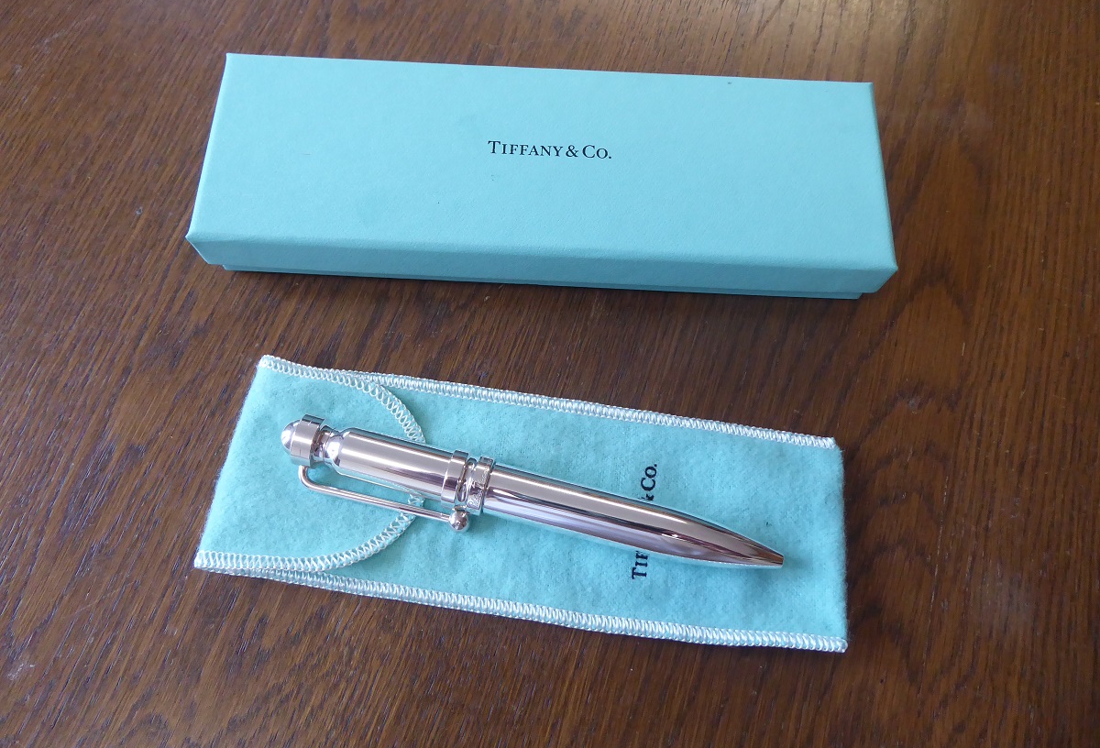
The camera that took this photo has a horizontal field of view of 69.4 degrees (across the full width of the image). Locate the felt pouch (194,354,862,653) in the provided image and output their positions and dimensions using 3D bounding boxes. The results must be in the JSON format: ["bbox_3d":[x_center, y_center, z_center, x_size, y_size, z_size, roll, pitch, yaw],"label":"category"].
[{"bbox_3d":[-0.004,0.032,0.203,0.158,0.004,0.055,7,69,1],"label":"felt pouch"}]

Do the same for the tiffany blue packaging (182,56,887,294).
[{"bbox_3d":[-0.001,-0.055,0.226,0.184,0.022,0.060,2,69,-1],"label":"tiffany blue packaging"}]

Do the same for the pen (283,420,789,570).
[{"bbox_3d":[-0.006,0.032,0.193,0.126,0.015,0.020,13,70,3],"label":"pen"}]

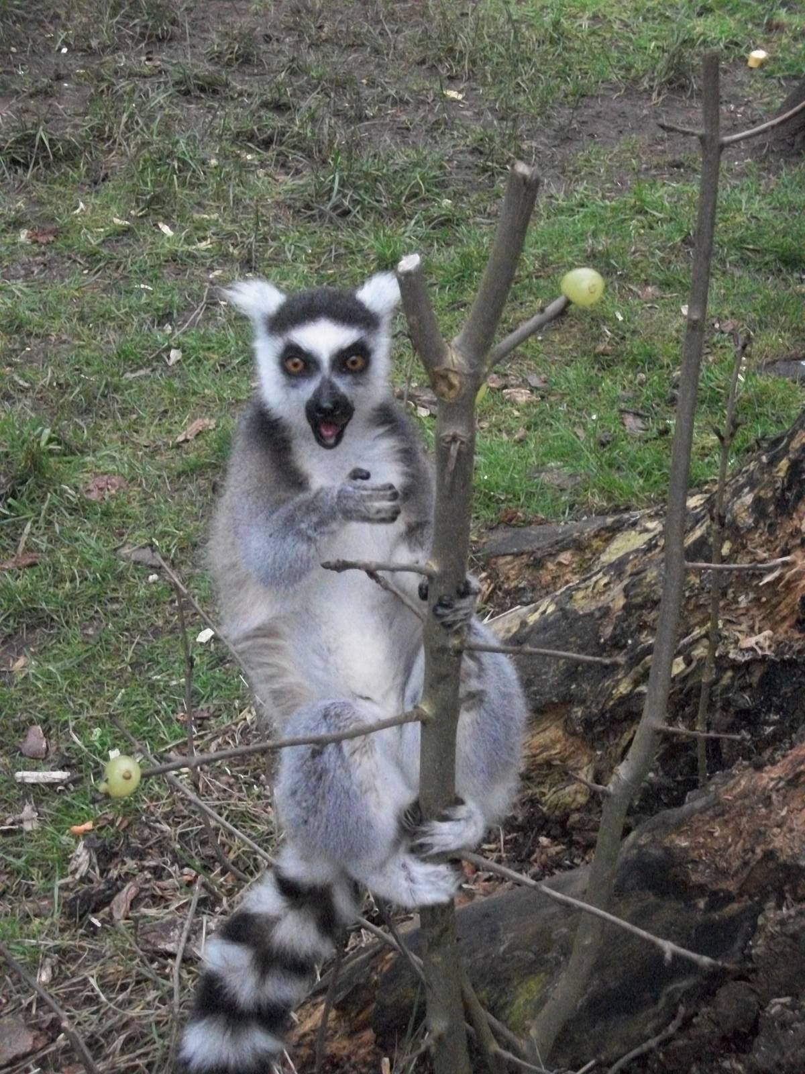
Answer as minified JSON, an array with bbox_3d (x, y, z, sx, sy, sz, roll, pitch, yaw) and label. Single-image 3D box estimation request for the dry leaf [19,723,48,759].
[{"bbox_3d":[-0.338,0.188,1.765,0.024,0.015,0.040,0,28,0],"label":"dry leaf"}]

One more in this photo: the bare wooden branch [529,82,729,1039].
[{"bbox_3d":[0.148,0.050,1.240,0.055,0.711,0.050,5,23,-3],"label":"bare wooden branch"}]

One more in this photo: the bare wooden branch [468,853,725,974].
[{"bbox_3d":[0.115,0.230,1.190,0.181,0.014,0.014,19,33,26],"label":"bare wooden branch"}]

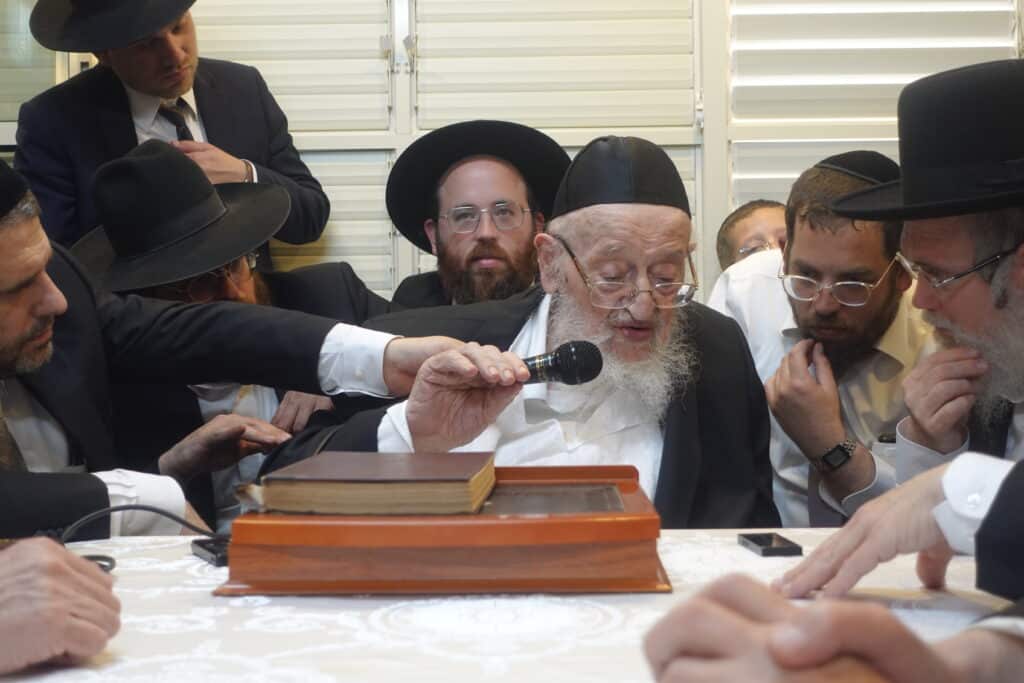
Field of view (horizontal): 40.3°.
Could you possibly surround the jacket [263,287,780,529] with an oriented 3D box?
[{"bbox_3d":[0.010,0.220,1.770,0.660,0.600,0.400,-1,0,-3],"label":"jacket"}]

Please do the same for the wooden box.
[{"bbox_3d":[-0.057,0.185,1.437,0.417,0.088,0.335,-1,0,2],"label":"wooden box"}]

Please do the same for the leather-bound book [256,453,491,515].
[{"bbox_3d":[-0.126,0.145,1.440,0.198,0.037,0.270,-1,0,4],"label":"leather-bound book"}]

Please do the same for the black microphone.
[{"bbox_3d":[0.018,0.034,1.605,0.180,0.051,0.051,-11,1,-7],"label":"black microphone"}]

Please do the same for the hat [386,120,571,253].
[{"bbox_3d":[-0.053,-0.277,2.270,0.300,0.135,0.330,-1,-41,-3],"label":"hat"}]

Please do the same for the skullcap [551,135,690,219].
[{"bbox_3d":[0.129,-0.193,1.660,0.168,0.105,0.185,0,-4,-18],"label":"skullcap"}]

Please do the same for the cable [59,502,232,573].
[{"bbox_3d":[-0.393,0.208,1.480,0.195,0.072,0.120,-1,0,0],"label":"cable"}]

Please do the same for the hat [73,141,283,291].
[{"bbox_3d":[-0.484,-0.200,1.980,0.305,0.140,0.340,-37,38,-29],"label":"hat"}]

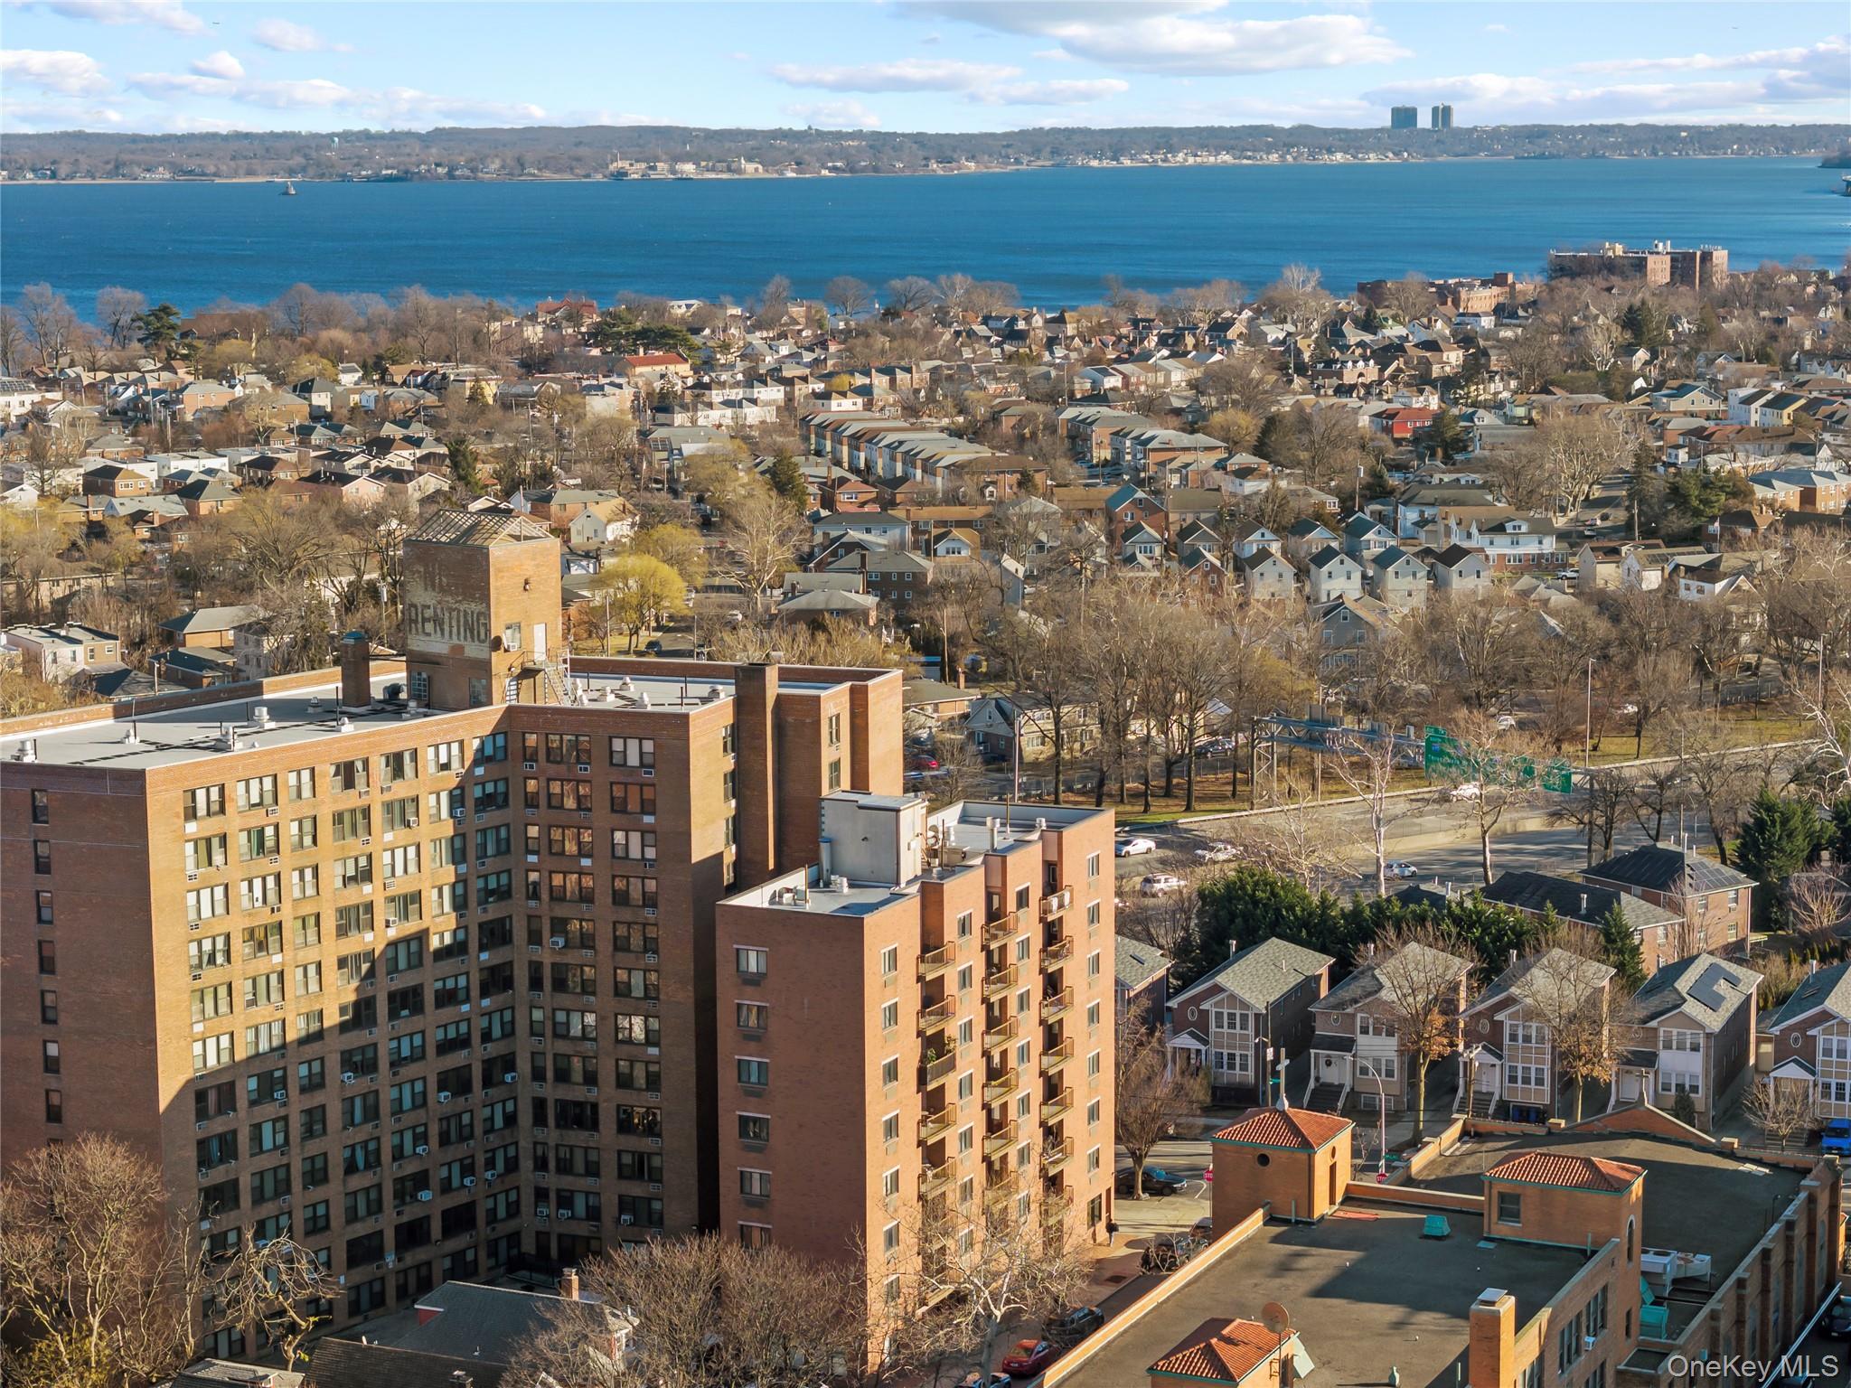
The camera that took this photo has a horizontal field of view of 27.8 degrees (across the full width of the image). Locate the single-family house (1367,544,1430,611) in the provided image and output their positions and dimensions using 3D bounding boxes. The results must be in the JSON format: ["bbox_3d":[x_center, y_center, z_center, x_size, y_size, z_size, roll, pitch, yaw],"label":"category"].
[{"bbox_3d":[67.109,-16.447,528.040,5.900,7.700,12.100,-1,9,-3],"label":"single-family house"}]

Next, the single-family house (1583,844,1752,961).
[{"bbox_3d":[58.060,16.170,292.545,8.000,8.300,11.500,-6,10,-35],"label":"single-family house"}]

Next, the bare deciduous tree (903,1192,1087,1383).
[{"bbox_3d":[3.370,31.401,181.399,8.889,15.000,8.889,0,9,0],"label":"bare deciduous tree"}]

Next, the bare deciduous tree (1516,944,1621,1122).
[{"bbox_3d":[41.314,22.809,240.461,6.776,13.607,6.776,0,9,0],"label":"bare deciduous tree"}]

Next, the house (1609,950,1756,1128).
[{"bbox_3d":[51.786,23.091,254.376,6.900,8.700,18.170,3,9,22],"label":"house"}]

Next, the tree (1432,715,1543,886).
[{"bbox_3d":[48.902,9.608,325.978,9.564,15.731,9.564,0,9,0],"label":"tree"}]

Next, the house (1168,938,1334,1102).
[{"bbox_3d":[22.830,22.292,260.885,6.900,8.700,17.792,3,9,22],"label":"house"}]

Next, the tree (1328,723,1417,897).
[{"bbox_3d":[38.492,10.308,322.067,7.709,15.671,7.709,0,9,0],"label":"tree"}]

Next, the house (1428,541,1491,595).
[{"bbox_3d":[75.891,-16.549,529.360,5.600,7.800,11.800,-1,9,-3],"label":"house"}]

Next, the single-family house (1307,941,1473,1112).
[{"bbox_3d":[31.800,22.250,254.400,7.100,7.900,16.400,3,9,22],"label":"single-family house"}]

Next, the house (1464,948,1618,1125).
[{"bbox_3d":[41.400,22.500,252.300,7.100,7.900,16.400,3,9,22],"label":"house"}]

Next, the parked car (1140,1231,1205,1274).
[{"bbox_3d":[14.387,31.698,213.366,1.900,1.700,4.700,4,9,25],"label":"parked car"}]

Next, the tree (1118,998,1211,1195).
[{"bbox_3d":[13.062,24.608,225.947,8.000,12.000,8.000,0,9,0],"label":"tree"}]

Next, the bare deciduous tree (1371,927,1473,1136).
[{"bbox_3d":[32.192,22.270,242.370,6.455,14.218,6.455,0,9,0],"label":"bare deciduous tree"}]

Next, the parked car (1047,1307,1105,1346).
[{"bbox_3d":[8.203,34.505,204.929,1.870,1.680,4.600,4,10,27],"label":"parked car"}]

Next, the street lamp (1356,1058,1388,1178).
[{"bbox_3d":[26.815,26.825,227.118,2.500,9.900,0.350,3,9,20],"label":"street lamp"}]

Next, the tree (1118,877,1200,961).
[{"bbox_3d":[18.191,18.376,290.691,6.848,8.486,6.848,0,9,0],"label":"tree"}]

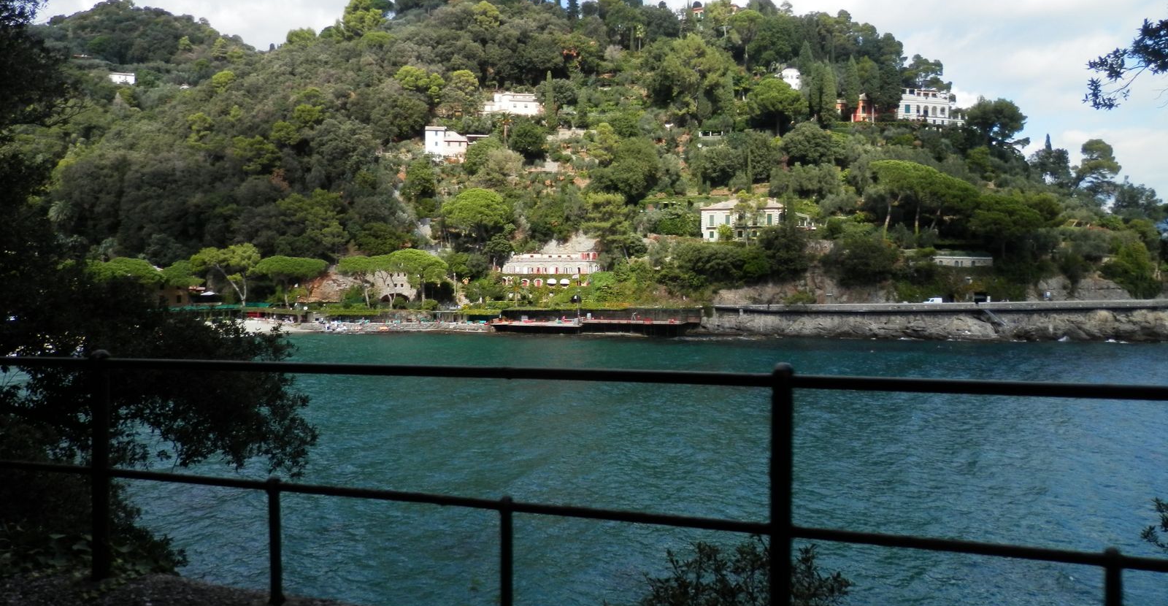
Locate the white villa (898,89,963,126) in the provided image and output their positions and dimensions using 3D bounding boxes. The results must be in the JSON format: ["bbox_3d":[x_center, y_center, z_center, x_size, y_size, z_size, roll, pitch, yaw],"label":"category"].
[{"bbox_3d":[105.360,-59.870,258.000,16.000,10.500,10.000,0,2,-12],"label":"white villa"}]

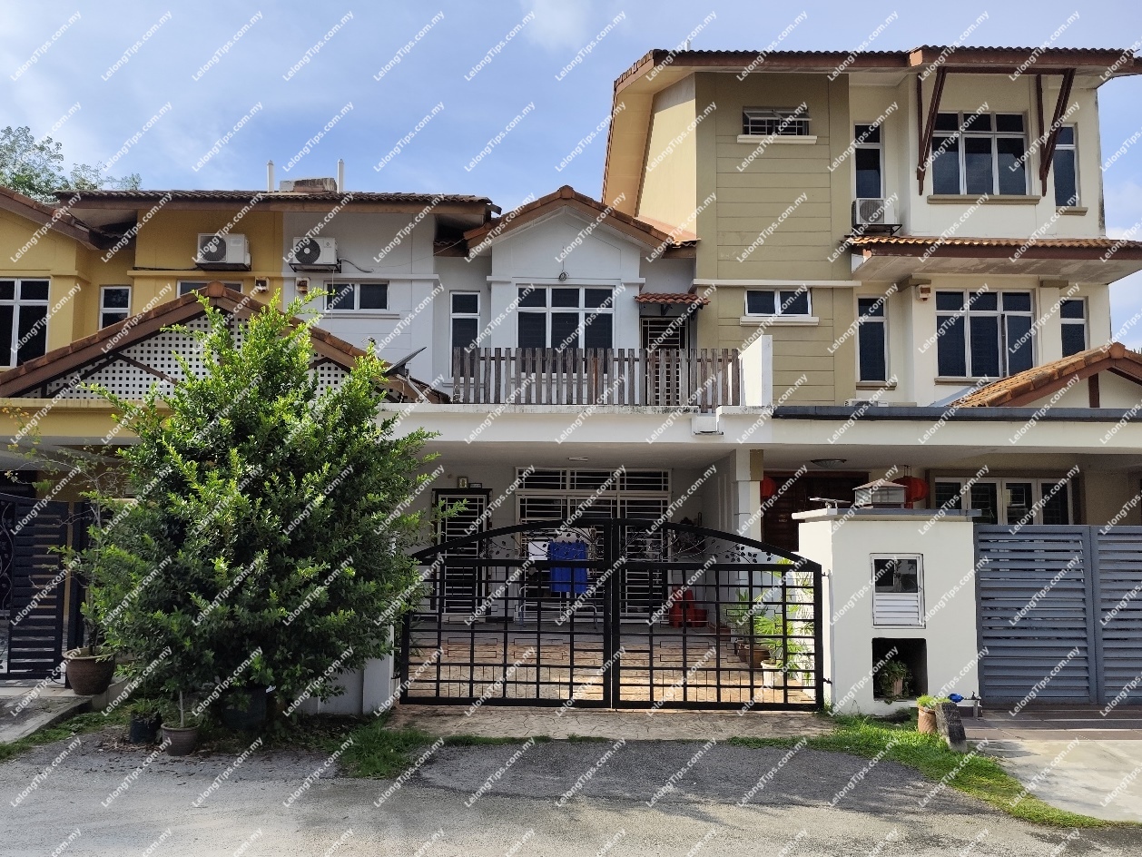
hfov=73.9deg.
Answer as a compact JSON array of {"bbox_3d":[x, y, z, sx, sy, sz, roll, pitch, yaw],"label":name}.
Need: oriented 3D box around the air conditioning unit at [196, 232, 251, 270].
[{"bbox_3d":[-5.673,-2.894,12.499,0.780,0.520,0.310,0,-6,0],"label":"air conditioning unit"}]

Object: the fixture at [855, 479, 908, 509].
[{"bbox_3d":[3.120,0.663,7.650,0.380,0.310,0.400,1,-6,-1],"label":"fixture"}]

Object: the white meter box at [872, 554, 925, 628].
[{"bbox_3d":[2.713,1.361,6.380,0.430,0.610,0.160,0,-6,0],"label":"white meter box"}]

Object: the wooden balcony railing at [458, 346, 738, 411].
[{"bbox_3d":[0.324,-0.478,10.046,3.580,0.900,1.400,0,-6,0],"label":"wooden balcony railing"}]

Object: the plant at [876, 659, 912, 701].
[{"bbox_3d":[2.764,2.158,6.500,0.300,0.350,0.280,0,-6,0],"label":"plant"}]

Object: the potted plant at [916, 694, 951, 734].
[{"bbox_3d":[2.772,2.185,5.800,0.270,0.290,0.250,0,-6,0],"label":"potted plant"}]

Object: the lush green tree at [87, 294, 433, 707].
[{"bbox_3d":[-2.397,0.556,5.850,2.550,3.100,2.400,0,-6,0],"label":"lush green tree"}]

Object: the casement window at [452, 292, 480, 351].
[{"bbox_3d":[-1.819,-1.602,13.000,0.510,1.500,0.100,1,-6,-1],"label":"casement window"}]

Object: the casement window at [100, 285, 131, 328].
[{"bbox_3d":[-7.762,-1.705,12.900,0.520,1.480,0.100,1,-6,-1],"label":"casement window"}]

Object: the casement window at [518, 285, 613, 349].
[{"bbox_3d":[-0.086,-1.635,12.600,1.620,1.460,0.120,0,-6,0],"label":"casement window"}]

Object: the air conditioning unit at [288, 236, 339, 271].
[{"bbox_3d":[-4.188,-2.859,12.350,0.760,0.520,0.340,1,-6,-1],"label":"air conditioning unit"}]

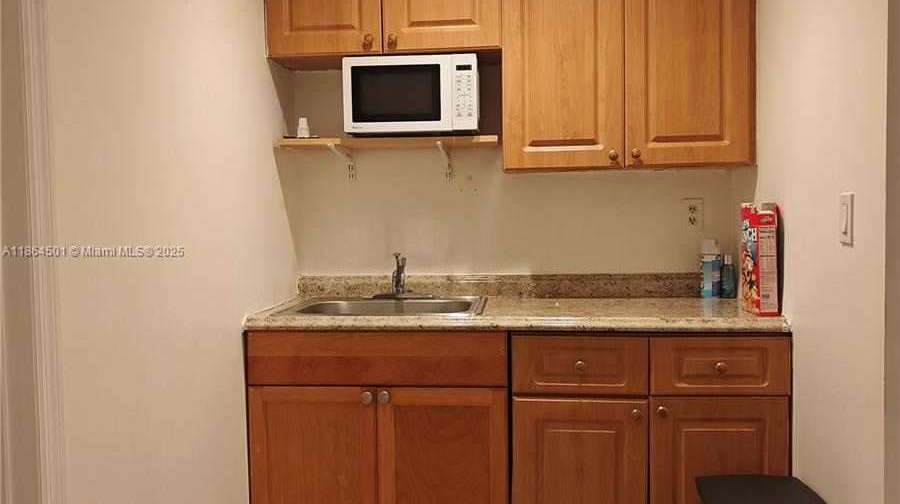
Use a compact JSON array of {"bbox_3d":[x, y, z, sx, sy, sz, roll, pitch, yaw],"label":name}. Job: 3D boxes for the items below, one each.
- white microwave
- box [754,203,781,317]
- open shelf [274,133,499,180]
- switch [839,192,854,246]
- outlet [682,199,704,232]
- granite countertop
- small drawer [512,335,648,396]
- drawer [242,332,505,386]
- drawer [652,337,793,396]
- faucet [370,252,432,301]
[{"bbox_3d":[-0.119,-0.508,2.811,0.426,0.251,0.320,0,2,5],"label":"white microwave"},{"bbox_3d":[0.890,0.022,2.397,0.053,0.305,0.190,0,2,5],"label":"box"},{"bbox_3d":[-0.201,-0.315,2.836,0.737,0.132,0.267,0,3,5],"label":"open shelf"},{"bbox_3d":[0.911,-0.076,1.918,0.008,0.116,0.072,0,2,5],"label":"switch"},{"bbox_3d":[0.846,-0.128,2.893,0.072,0.116,0.011,0,3,5],"label":"outlet"},{"bbox_3d":[0.189,0.191,2.651,1.542,0.036,0.621,0,3,5],"label":"granite countertop"},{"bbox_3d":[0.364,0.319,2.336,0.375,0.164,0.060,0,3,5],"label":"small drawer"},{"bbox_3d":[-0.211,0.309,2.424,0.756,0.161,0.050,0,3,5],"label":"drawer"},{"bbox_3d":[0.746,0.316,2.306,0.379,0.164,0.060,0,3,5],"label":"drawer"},{"bbox_3d":[-0.168,0.088,2.821,0.209,0.167,0.200,0,3,5],"label":"faucet"}]

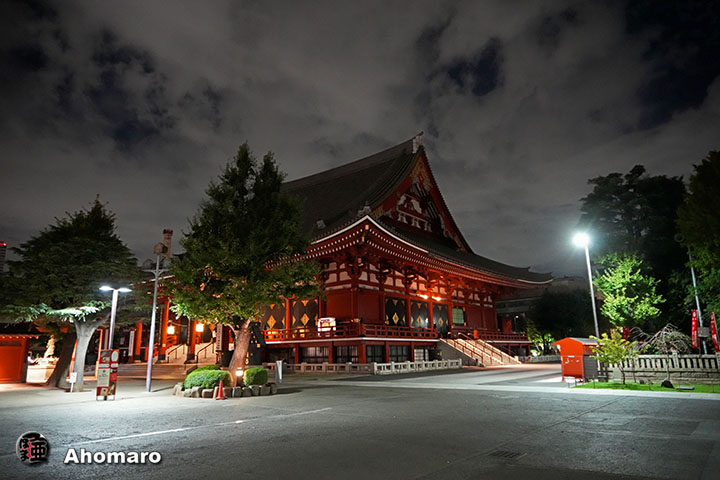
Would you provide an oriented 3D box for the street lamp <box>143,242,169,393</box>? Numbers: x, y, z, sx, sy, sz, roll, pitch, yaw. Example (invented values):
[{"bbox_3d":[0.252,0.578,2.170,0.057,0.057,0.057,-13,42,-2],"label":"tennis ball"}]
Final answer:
[{"bbox_3d":[-10.291,3.756,24.097,1.300,7.410,0.700,-1,-14,0],"label":"street lamp"}]

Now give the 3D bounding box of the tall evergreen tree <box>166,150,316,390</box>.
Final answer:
[{"bbox_3d":[-5.121,0.833,21.734,6.840,11.360,6.840,-1,-14,0],"label":"tall evergreen tree"}]

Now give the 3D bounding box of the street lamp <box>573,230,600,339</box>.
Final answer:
[{"bbox_3d":[11.951,3.406,25.338,0.800,7.720,0.500,-1,-14,0],"label":"street lamp"}]

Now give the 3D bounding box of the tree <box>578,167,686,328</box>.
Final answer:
[{"bbox_3d":[24.840,1.862,42.619,9.780,18.250,9.780,-1,-14,0],"label":"tree"}]

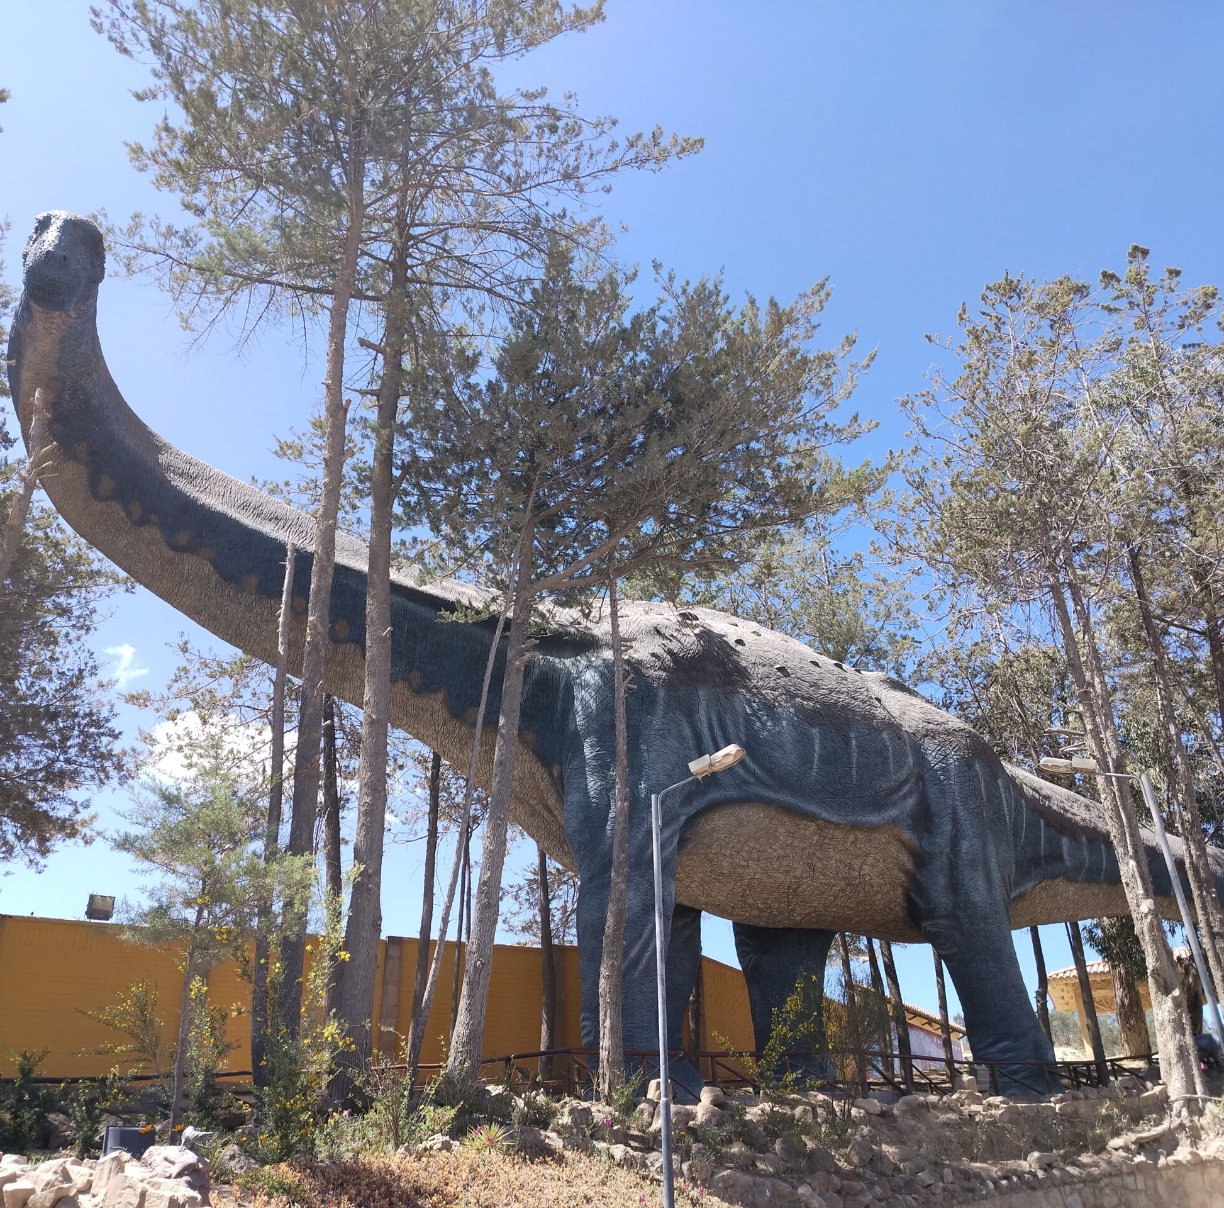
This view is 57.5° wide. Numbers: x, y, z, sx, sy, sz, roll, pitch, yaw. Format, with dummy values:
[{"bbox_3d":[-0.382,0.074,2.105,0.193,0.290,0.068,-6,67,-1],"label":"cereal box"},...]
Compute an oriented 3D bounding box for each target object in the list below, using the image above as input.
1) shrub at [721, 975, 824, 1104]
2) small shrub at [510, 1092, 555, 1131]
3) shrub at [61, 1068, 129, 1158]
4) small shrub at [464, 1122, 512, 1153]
[{"bbox_3d":[1.855,5.011,12.924,1.181,1.397,1.000,-5,-30,6],"label":"shrub"},{"bbox_3d":[-0.818,5.191,11.435,0.463,0.366,0.440,0,-30,-4],"label":"small shrub"},{"bbox_3d":[-4.482,4.410,9.693,0.543,0.723,0.520,10,-32,-20],"label":"shrub"},{"bbox_3d":[-1.195,5.144,10.770,0.459,0.275,0.450,1,-30,-6],"label":"small shrub"}]

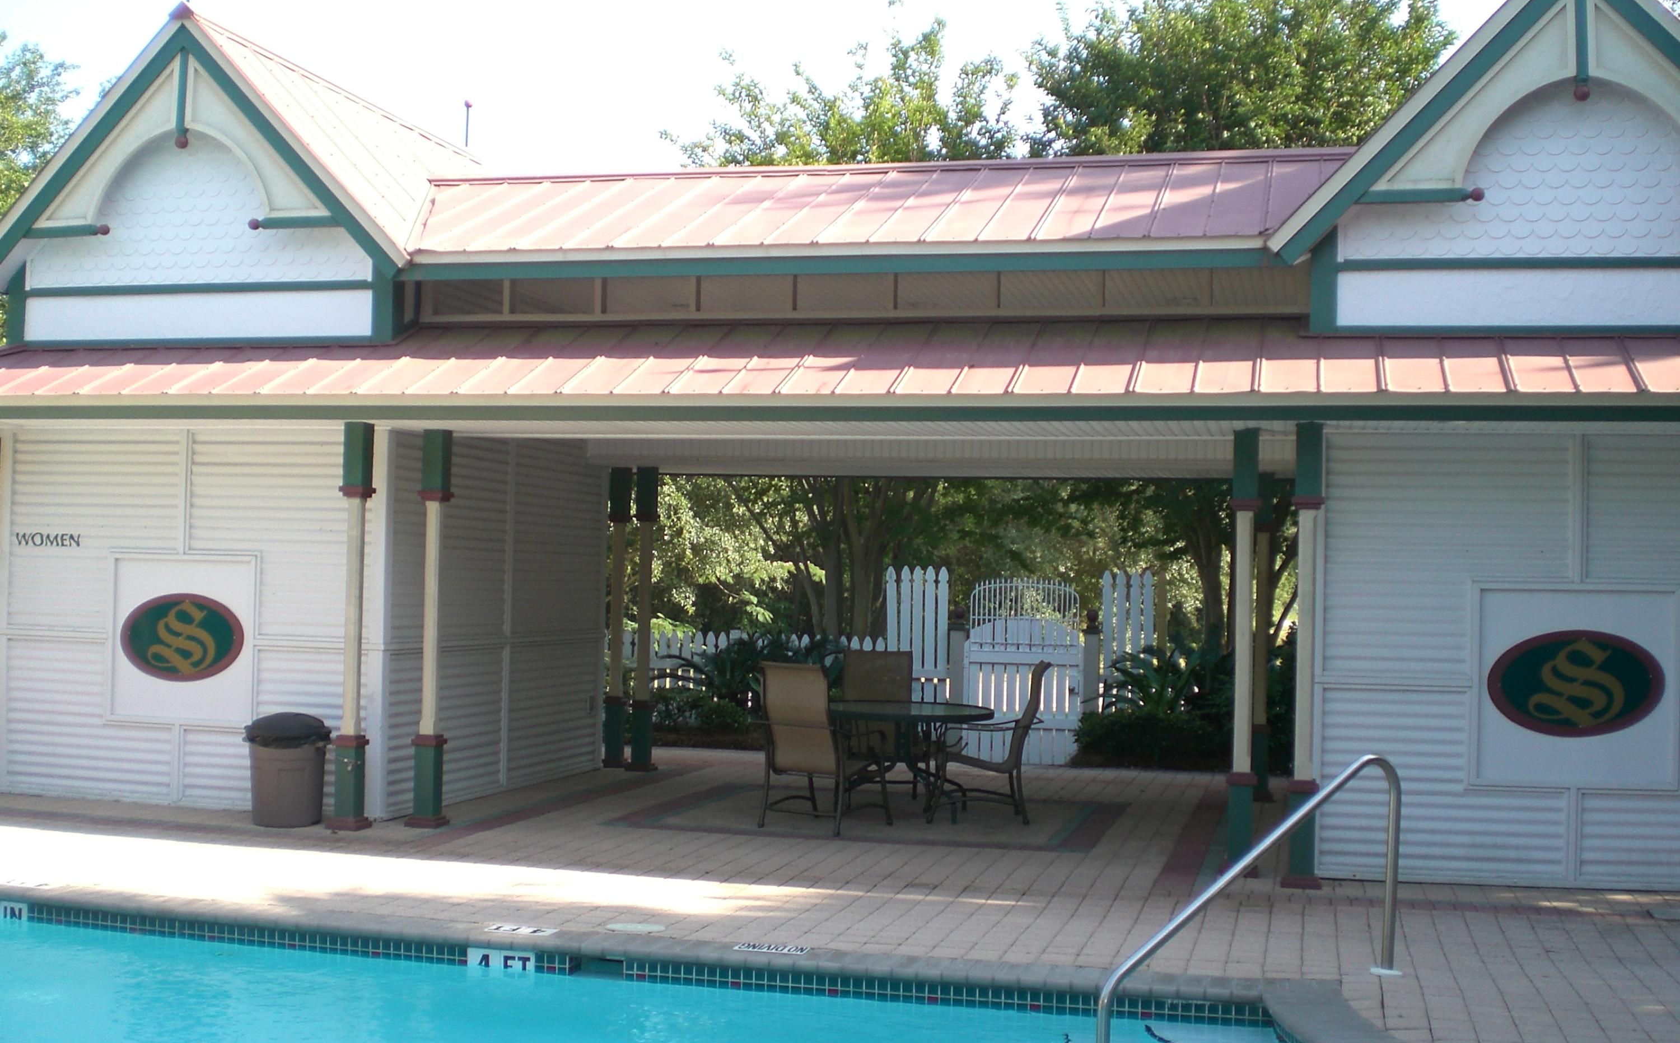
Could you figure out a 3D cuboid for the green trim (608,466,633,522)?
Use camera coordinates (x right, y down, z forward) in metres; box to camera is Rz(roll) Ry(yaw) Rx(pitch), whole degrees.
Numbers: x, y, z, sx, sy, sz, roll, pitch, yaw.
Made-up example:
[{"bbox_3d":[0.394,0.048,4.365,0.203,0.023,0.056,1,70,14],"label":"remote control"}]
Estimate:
[{"bbox_3d":[-1.763,-0.210,14.915,0.136,0.433,0.136,1,-2,15],"label":"green trim"}]

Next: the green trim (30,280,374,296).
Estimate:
[{"bbox_3d":[-4.097,-1.491,11.833,2.490,0.075,0.040,1,-2,13],"label":"green trim"}]

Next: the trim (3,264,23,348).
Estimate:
[{"bbox_3d":[-5.464,-1.420,12.205,0.140,0.520,0.080,1,-2,13],"label":"trim"}]

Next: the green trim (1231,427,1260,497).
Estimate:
[{"bbox_3d":[2.215,-0.318,10.047,0.140,0.385,0.140,1,-2,13],"label":"green trim"}]

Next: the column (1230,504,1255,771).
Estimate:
[{"bbox_3d":[2.188,0.648,9.980,0.096,1.405,0.096,1,-2,15],"label":"column"}]

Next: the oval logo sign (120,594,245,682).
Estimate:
[{"bbox_3d":[-4.200,0.746,11.780,0.900,0.560,0.035,1,-2,13],"label":"oval logo sign"}]

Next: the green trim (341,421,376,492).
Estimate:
[{"bbox_3d":[-2.883,-0.386,11.040,0.136,0.392,0.136,1,-2,15],"label":"green trim"}]

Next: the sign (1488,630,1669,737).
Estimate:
[{"bbox_3d":[3.832,0.847,9.598,0.900,0.560,0.035,1,-2,13],"label":"sign"}]

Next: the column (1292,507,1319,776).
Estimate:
[{"bbox_3d":[2.434,0.642,9.625,0.096,1.405,0.096,1,-2,15],"label":"column"}]

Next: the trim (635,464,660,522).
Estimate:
[{"bbox_3d":[-1.543,-0.231,14.745,0.145,0.410,0.145,1,-2,13],"label":"trim"}]

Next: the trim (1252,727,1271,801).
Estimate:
[{"bbox_3d":[3.099,1.761,13.547,0.136,0.526,0.136,1,-2,15],"label":"trim"}]

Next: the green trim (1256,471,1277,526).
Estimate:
[{"bbox_3d":[3.142,-0.166,13.608,0.129,0.382,0.129,1,-2,15],"label":"green trim"}]

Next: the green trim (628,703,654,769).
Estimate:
[{"bbox_3d":[-1.579,1.709,14.689,0.160,0.480,0.160,1,-2,13],"label":"green trim"}]

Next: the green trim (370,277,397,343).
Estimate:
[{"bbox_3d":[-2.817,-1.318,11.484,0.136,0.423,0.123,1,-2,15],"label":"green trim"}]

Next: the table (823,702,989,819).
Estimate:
[{"bbox_3d":[0.421,1.590,12.223,1.194,0.701,1.194,1,-2,0],"label":"table"}]

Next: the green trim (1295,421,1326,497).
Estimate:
[{"bbox_3d":[2.486,-0.327,9.748,0.145,0.385,0.145,1,-2,13],"label":"green trim"}]

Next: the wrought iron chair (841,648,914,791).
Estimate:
[{"bbox_3d":[0.310,1.455,12.920,0.620,1.045,0.760,2,-2,-10],"label":"wrought iron chair"}]

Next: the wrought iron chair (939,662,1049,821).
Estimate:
[{"bbox_3d":[0.982,1.431,12.152,0.762,1.039,0.616,1,-2,-3],"label":"wrought iron chair"}]

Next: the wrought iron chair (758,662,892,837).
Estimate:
[{"bbox_3d":[-0.116,1.408,11.596,0.620,1.045,0.770,0,-2,33],"label":"wrought iron chair"}]

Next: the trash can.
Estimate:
[{"bbox_3d":[-3.330,1.487,11.108,0.516,0.665,0.500,1,-2,0],"label":"trash can"}]

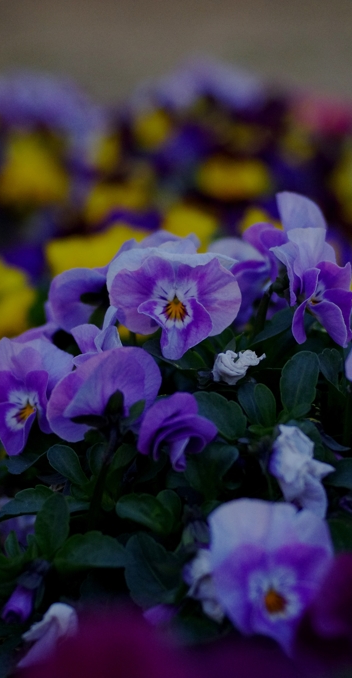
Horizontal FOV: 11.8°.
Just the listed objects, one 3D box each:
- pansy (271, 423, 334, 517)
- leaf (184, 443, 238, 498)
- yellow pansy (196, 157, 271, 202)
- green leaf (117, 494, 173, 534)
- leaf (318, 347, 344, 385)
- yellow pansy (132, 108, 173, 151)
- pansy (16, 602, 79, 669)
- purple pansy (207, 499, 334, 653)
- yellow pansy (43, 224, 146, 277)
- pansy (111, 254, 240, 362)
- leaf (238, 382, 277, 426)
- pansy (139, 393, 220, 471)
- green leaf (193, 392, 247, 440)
[{"bbox_3d":[0.042,0.044,0.565,0.019,0.029,0.016,-11,0,-16],"label":"pansy"},{"bbox_3d":[0.012,0.045,0.578,0.019,0.020,0.012,0,15,0],"label":"leaf"},{"bbox_3d":[0.041,-0.114,1.220,0.046,0.028,0.028,0,17,0],"label":"yellow pansy"},{"bbox_3d":[-0.011,0.059,0.568,0.019,0.014,0.012,5,15,19],"label":"green leaf"},{"bbox_3d":[0.054,0.010,0.600,0.010,0.014,0.007,0,15,0],"label":"leaf"},{"bbox_3d":[-0.018,-0.155,1.270,0.034,0.034,0.022,0,15,0],"label":"yellow pansy"},{"bbox_3d":[-0.043,0.100,0.575,0.022,0.024,0.020,6,18,20],"label":"pansy"},{"bbox_3d":[0.031,0.078,0.559,0.041,0.048,0.020,-1,17,-3],"label":"purple pansy"},{"bbox_3d":[-0.047,-0.051,1.000,0.056,0.042,0.030,0,17,0],"label":"yellow pansy"},{"bbox_3d":[-0.001,-0.011,0.600,0.045,0.036,0.018,0,6,-2],"label":"pansy"},{"bbox_3d":[0.028,0.023,0.587,0.013,0.015,0.007,8,-6,6],"label":"leaf"},{"bbox_3d":[0.001,0.031,0.575,0.024,0.022,0.019,-2,6,-22],"label":"pansy"},{"bbox_3d":[0.015,0.028,0.620,0.020,0.018,0.010,0,17,0],"label":"green leaf"}]

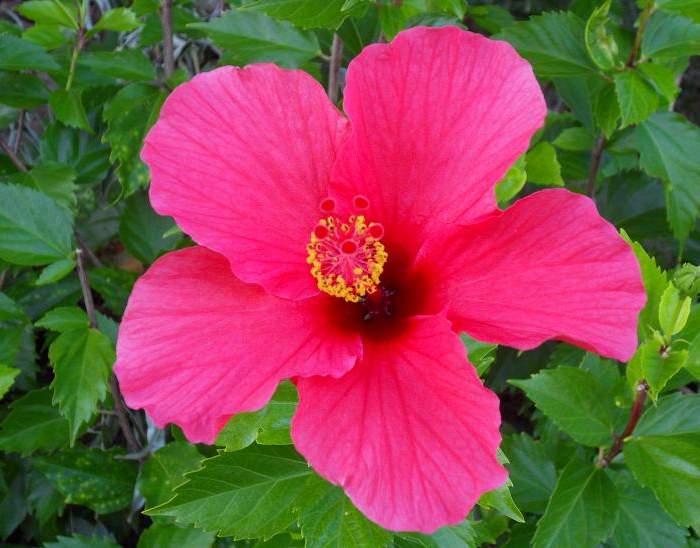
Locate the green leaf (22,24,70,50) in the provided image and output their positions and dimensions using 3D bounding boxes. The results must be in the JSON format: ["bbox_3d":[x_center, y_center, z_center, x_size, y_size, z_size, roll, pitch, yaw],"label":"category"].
[{"bbox_3d":[-0.114,-0.089,0.475,0.019,0.011,0.007,0,-17,0],"label":"green leaf"}]

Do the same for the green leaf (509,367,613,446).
[{"bbox_3d":[0.067,0.042,0.400,0.035,0.010,0.022,22,67,16],"label":"green leaf"}]

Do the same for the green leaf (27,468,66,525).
[{"bbox_3d":[-0.114,0.084,0.475,0.015,0.022,0.008,-6,0,-2],"label":"green leaf"}]

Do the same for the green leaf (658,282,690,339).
[{"bbox_3d":[0.101,0.011,0.392,0.011,0.018,0.007,9,0,1],"label":"green leaf"}]

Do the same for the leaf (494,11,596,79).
[{"bbox_3d":[0.067,-0.079,0.435,0.039,0.010,0.021,16,72,7],"label":"leaf"}]

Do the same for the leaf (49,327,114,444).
[{"bbox_3d":[-0.091,0.038,0.430,0.021,0.041,0.011,7,0,1],"label":"leaf"}]

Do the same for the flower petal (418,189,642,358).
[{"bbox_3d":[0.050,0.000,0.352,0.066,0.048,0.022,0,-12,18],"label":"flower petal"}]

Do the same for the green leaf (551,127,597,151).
[{"bbox_3d":[0.083,-0.050,0.470,0.017,0.009,0.010,0,60,0],"label":"green leaf"}]

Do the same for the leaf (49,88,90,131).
[{"bbox_3d":[-0.100,-0.059,0.450,0.015,0.008,0.017,-9,67,-4],"label":"leaf"}]

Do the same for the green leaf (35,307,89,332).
[{"bbox_3d":[-0.098,0.015,0.430,0.018,0.011,0.007,0,-17,0],"label":"green leaf"}]

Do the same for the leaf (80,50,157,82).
[{"bbox_3d":[-0.087,-0.078,0.475,0.031,0.013,0.015,-9,54,-6],"label":"leaf"}]

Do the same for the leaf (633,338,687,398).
[{"bbox_3d":[0.092,0.028,0.375,0.016,0.009,0.019,6,64,3],"label":"leaf"}]

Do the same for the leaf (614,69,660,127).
[{"bbox_3d":[0.099,-0.061,0.435,0.016,0.008,0.021,-6,73,-8],"label":"leaf"}]

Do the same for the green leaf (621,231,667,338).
[{"bbox_3d":[0.093,0.004,0.402,0.015,0.035,0.009,-13,0,-8],"label":"green leaf"}]

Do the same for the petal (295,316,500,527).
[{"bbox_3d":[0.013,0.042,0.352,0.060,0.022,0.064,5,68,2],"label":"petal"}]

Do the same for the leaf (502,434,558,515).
[{"bbox_3d":[0.061,0.068,0.435,0.022,0.010,0.028,6,64,3],"label":"leaf"}]

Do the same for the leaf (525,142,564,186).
[{"bbox_3d":[0.062,-0.035,0.405,0.013,0.015,0.006,-19,6,-5],"label":"leaf"}]

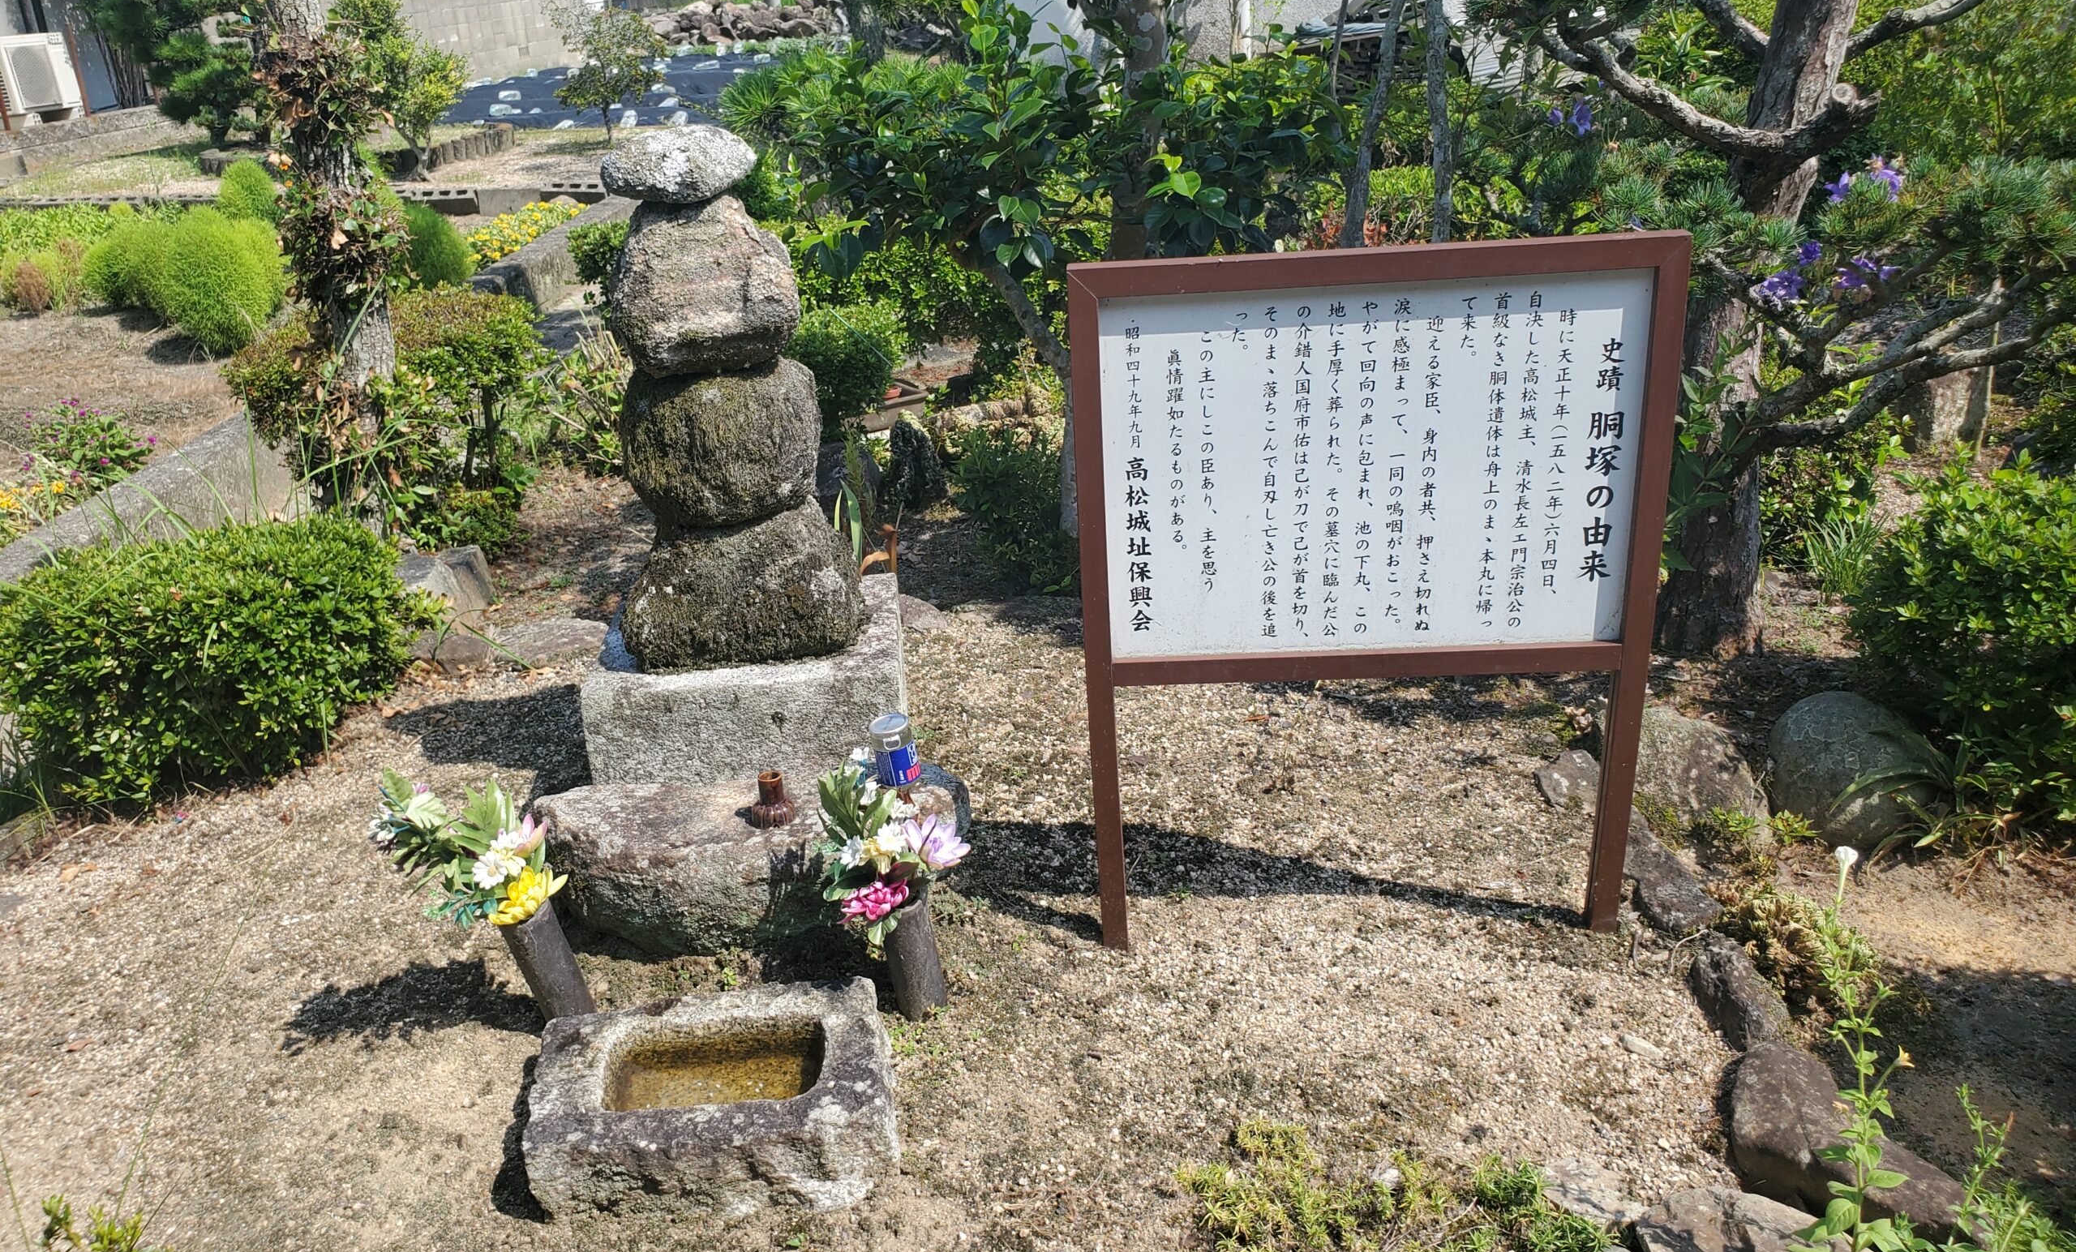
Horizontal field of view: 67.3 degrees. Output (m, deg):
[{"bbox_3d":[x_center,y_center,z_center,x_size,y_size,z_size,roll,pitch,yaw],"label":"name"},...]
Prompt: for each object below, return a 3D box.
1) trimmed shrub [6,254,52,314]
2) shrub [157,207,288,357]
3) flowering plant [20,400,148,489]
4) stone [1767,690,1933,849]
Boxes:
[{"bbox_3d":[-3.856,-1.309,5.967,0.150,0.225,0.145,-4,24,0],"label":"trimmed shrub"},{"bbox_3d":[-2.640,-1.113,5.050,0.390,0.460,0.380,-4,24,0],"label":"shrub"},{"bbox_3d":[-2.307,-0.443,3.790,0.290,0.230,0.270,-4,24,0],"label":"flowering plant"},{"bbox_3d":[1.290,0.228,2.485,0.250,0.250,0.235,-4,24,0],"label":"stone"}]

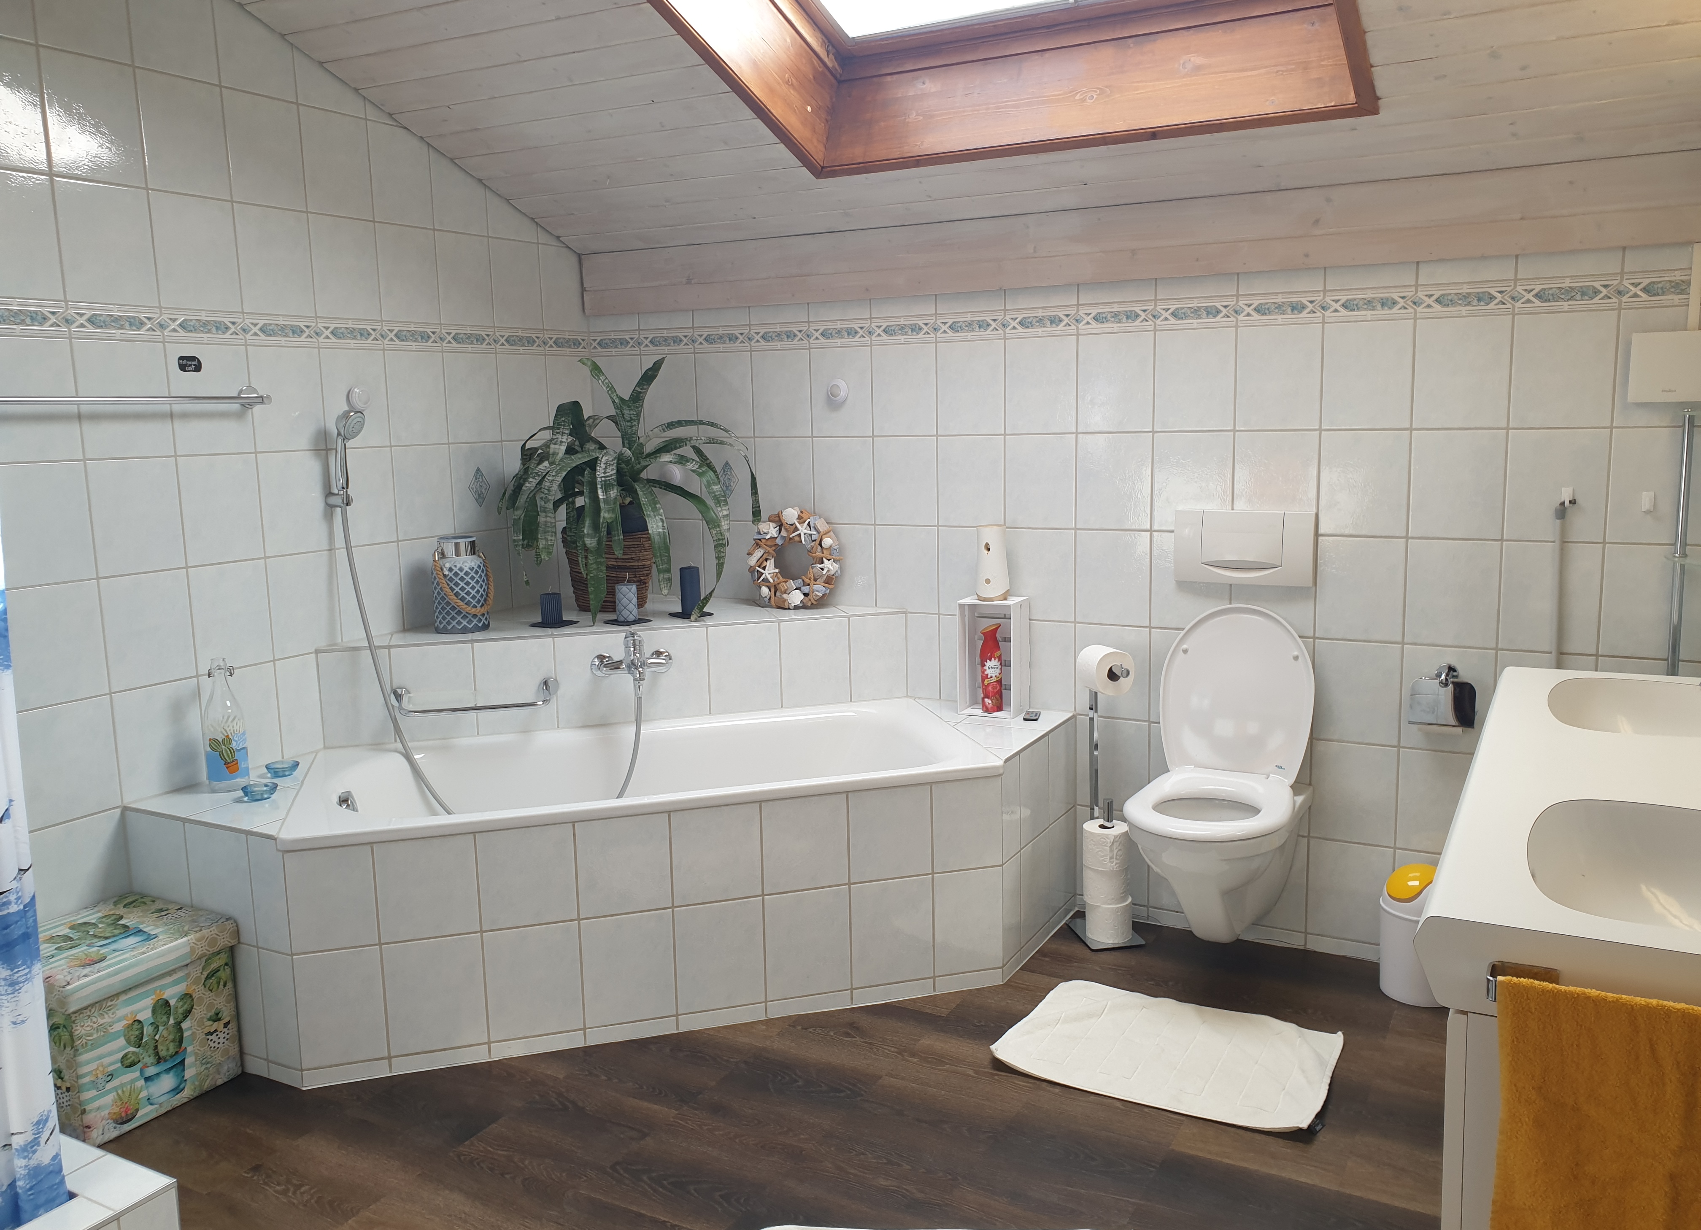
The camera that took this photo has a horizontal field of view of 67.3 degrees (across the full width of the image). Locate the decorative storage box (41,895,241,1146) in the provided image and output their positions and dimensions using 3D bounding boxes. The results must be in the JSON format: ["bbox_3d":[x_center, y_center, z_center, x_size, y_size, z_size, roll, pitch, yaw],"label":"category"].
[{"bbox_3d":[-1.496,0.814,2.598,0.330,0.336,0.340,4,10,29],"label":"decorative storage box"}]

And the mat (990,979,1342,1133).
[{"bbox_3d":[0.672,0.910,2.703,0.640,0.018,0.435,4,10,29],"label":"mat"}]

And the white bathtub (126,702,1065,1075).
[{"bbox_3d":[-0.476,0.601,3.141,2.281,0.545,0.752,-4,9,-16],"label":"white bathtub"}]

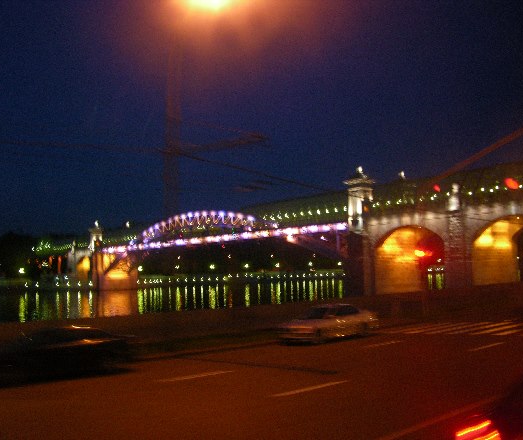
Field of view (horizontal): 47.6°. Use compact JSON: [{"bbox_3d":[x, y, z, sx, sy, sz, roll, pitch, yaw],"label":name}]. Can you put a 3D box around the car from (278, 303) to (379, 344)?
[{"bbox_3d":[2.886,4.275,25.117,4.550,1.410,1.740,2,-5,-43],"label":"car"}]

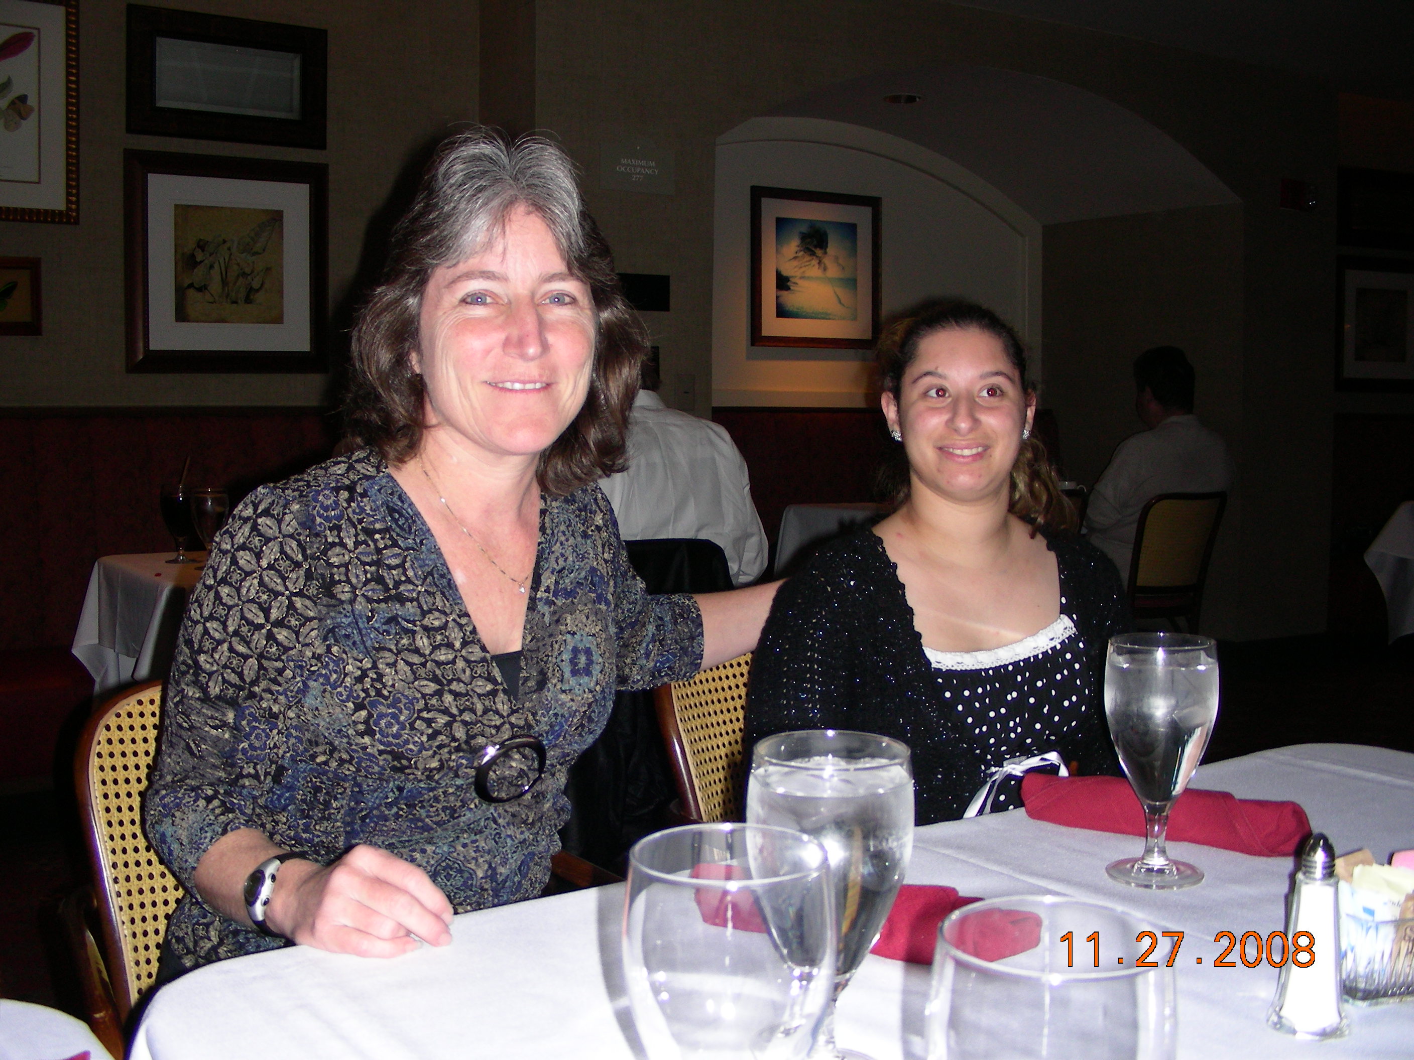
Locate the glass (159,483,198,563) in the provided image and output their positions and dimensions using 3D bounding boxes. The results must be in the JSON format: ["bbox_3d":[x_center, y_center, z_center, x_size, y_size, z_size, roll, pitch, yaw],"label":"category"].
[{"bbox_3d":[-1.163,-0.015,3.428,0.090,0.173,0.090,0,5,0],"label":"glass"}]

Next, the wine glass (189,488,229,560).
[{"bbox_3d":[-1.065,-0.003,3.325,0.087,0.168,0.087,0,5,0],"label":"wine glass"}]

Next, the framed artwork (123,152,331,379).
[{"bbox_3d":[-1.439,-0.794,4.672,0.602,0.642,0.035,-2,5,-32],"label":"framed artwork"}]

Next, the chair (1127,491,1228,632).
[{"bbox_3d":[1.472,0.252,5.510,0.480,0.845,0.550,-2,5,-32],"label":"chair"}]

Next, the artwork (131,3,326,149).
[{"bbox_3d":[-1.427,-1.341,4.633,0.587,0.361,0.035,-2,5,-32],"label":"artwork"}]

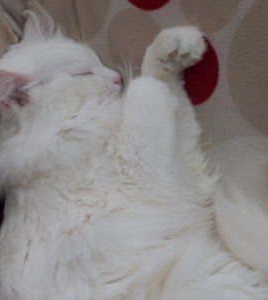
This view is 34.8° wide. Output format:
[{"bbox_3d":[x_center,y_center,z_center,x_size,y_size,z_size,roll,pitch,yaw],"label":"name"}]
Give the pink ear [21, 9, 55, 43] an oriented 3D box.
[{"bbox_3d":[-0.113,-0.145,0.500,0.025,0.035,0.040,-13,80,-31],"label":"pink ear"}]

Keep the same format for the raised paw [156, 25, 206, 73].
[{"bbox_3d":[0.052,-0.110,0.470,0.048,0.038,0.042,15,97,31],"label":"raised paw"}]

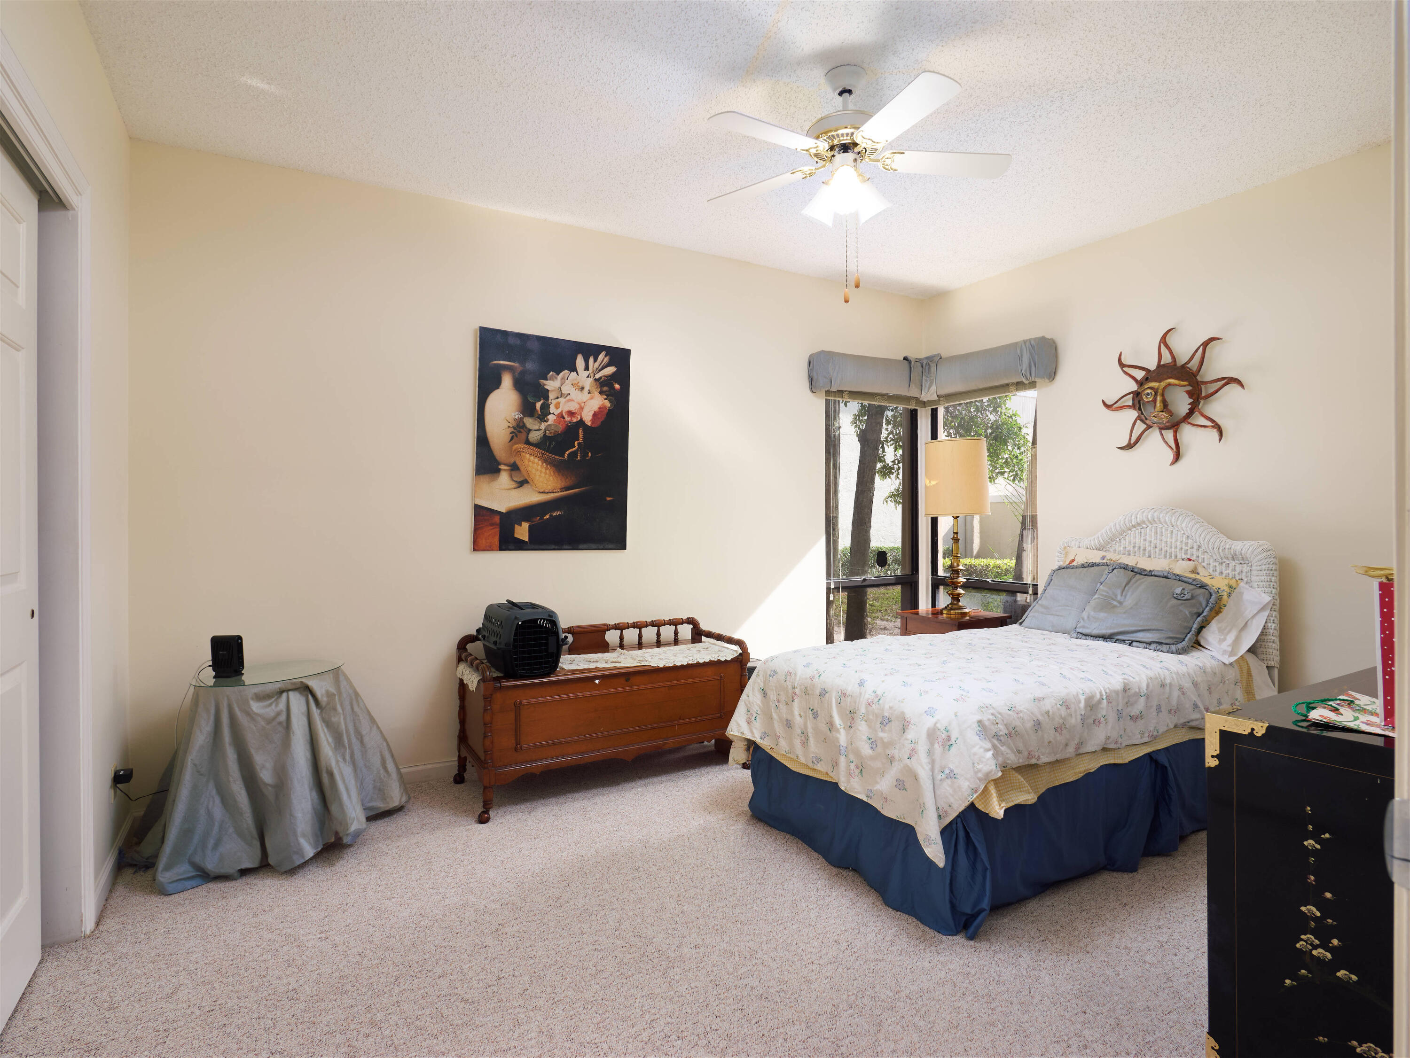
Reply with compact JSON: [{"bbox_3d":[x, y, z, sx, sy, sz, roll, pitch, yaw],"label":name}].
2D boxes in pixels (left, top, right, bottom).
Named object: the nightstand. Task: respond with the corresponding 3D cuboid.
[{"bbox_3d":[1.410,0.804,4.178,0.430,0.620,0.460,0,0,-30],"label":"nightstand"}]

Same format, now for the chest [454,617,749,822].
[{"bbox_3d":[-0.449,0.797,3.329,1.250,0.655,0.550,0,0,-30],"label":"chest"}]

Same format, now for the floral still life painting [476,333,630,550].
[{"bbox_3d":[-0.720,-0.405,3.532,0.755,1.012,0.035,1,-1,-30],"label":"floral still life painting"}]

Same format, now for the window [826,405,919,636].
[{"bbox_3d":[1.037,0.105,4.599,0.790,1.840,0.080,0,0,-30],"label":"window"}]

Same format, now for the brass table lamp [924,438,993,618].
[{"bbox_3d":[1.438,0.004,4.197,0.370,0.970,0.370,0,0,-30],"label":"brass table lamp"}]

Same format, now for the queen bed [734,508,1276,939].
[{"bbox_3d":[1.278,0.510,2.960,2.080,1.215,1.100,0,0,-30],"label":"queen bed"}]

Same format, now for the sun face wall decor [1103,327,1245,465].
[{"bbox_3d":[2.170,-0.618,3.439,0.060,0.645,0.635,0,0,-30],"label":"sun face wall decor"}]

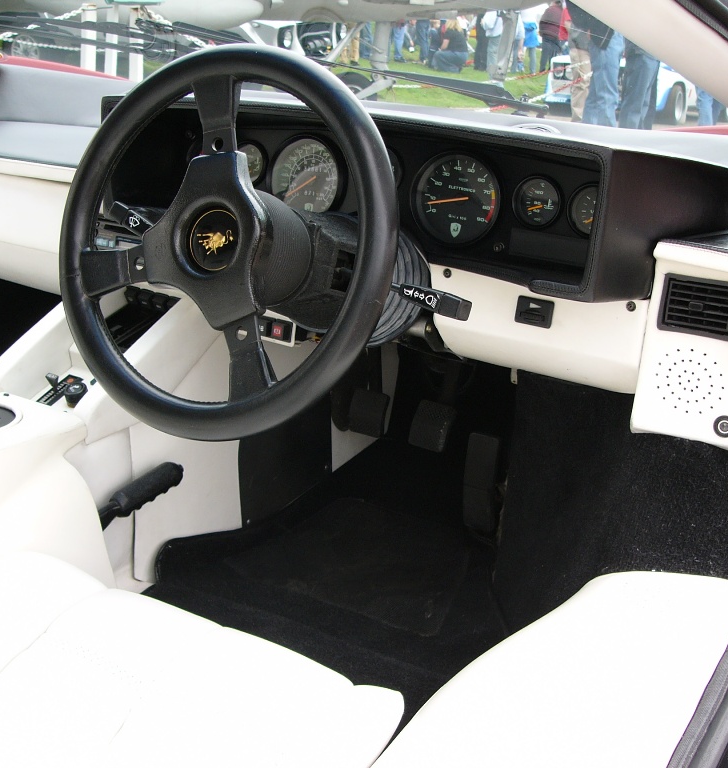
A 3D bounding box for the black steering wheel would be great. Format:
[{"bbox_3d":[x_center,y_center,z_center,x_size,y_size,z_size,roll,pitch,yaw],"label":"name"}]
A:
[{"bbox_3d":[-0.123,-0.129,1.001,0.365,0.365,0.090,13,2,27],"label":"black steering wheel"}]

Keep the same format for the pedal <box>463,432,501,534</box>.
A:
[{"bbox_3d":[0.167,0.142,1.500,0.047,0.140,0.030,5,-3,25],"label":"pedal"}]

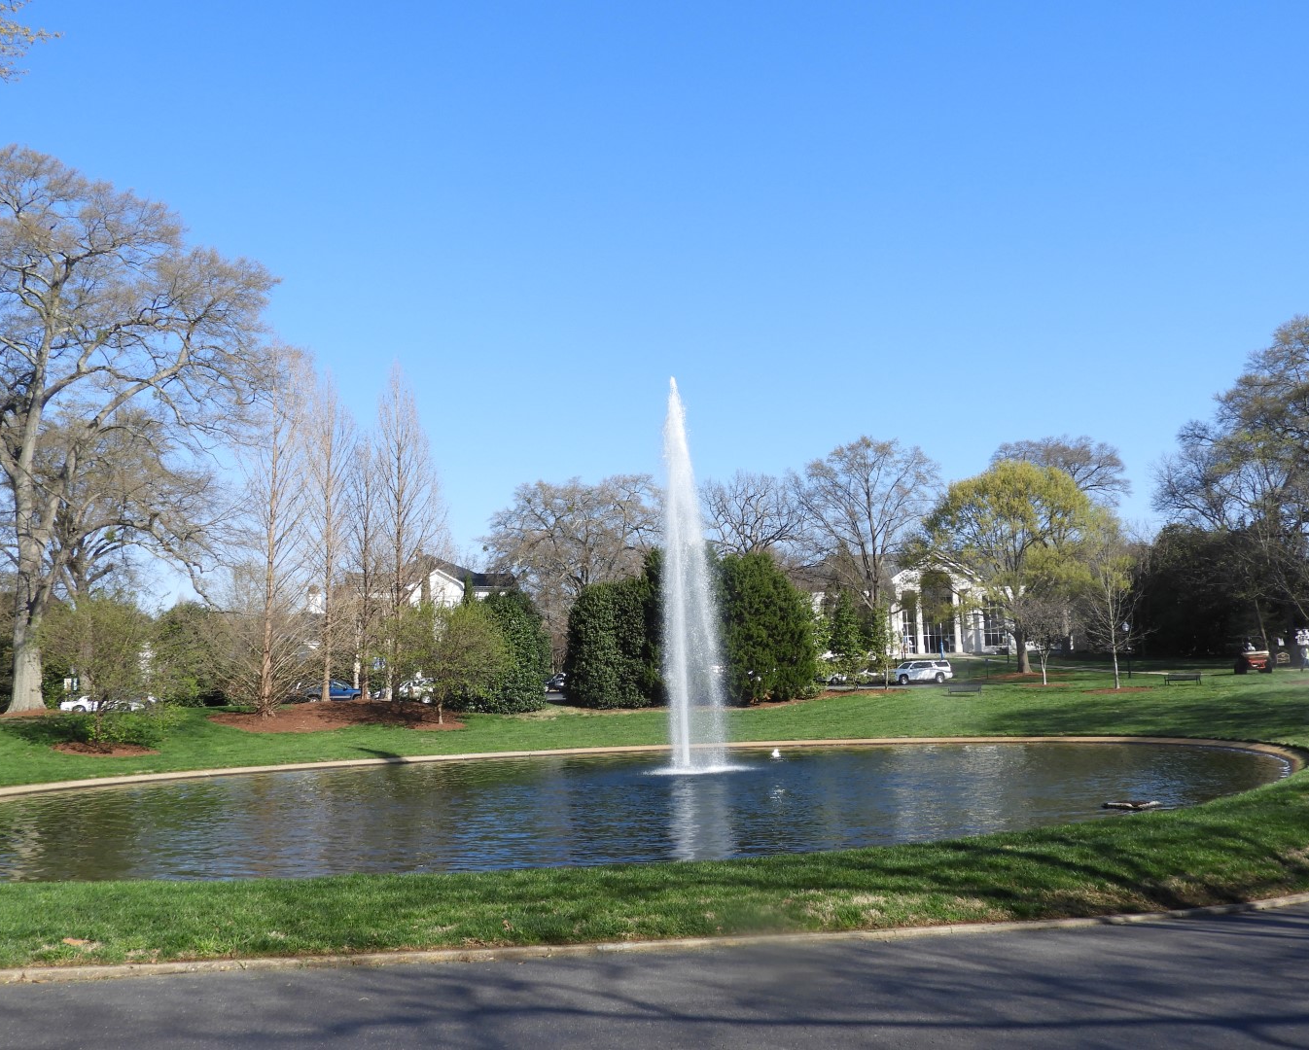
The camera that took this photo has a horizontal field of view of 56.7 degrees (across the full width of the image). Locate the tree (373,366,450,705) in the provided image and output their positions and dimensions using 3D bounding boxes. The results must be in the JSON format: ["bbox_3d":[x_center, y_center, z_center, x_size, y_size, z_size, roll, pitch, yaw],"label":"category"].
[{"bbox_3d":[-15.002,0.283,75.133,4.606,20.973,4.500,-1,-6,0],"label":"tree"}]

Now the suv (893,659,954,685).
[{"bbox_3d":[21.380,11.805,97.000,5.250,1.930,2.020,1,-7,-20],"label":"suv"}]

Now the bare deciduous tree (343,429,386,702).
[{"bbox_3d":[-17.926,2.365,74.899,2.566,16.650,2.500,-1,-6,0],"label":"bare deciduous tree"}]

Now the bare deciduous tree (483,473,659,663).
[{"bbox_3d":[-7.358,4.913,111.055,16.419,19.544,15.000,-1,-6,0],"label":"bare deciduous tree"}]

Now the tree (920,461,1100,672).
[{"bbox_3d":[31.944,3.694,109.032,16.218,19.111,15.500,-1,-6,0],"label":"tree"}]

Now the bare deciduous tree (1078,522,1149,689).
[{"bbox_3d":[28.922,5.069,76.570,4.487,10.548,4.500,-1,-6,0],"label":"bare deciduous tree"}]

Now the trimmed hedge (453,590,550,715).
[{"bbox_3d":[-8.694,7.236,69.380,5.566,7.030,5.200,-1,-6,0],"label":"trimmed hedge"}]

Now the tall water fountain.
[{"bbox_3d":[1.430,1.575,41.730,2.295,13.527,2.000,-1,-6,0],"label":"tall water fountain"}]

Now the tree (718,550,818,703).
[{"bbox_3d":[7.023,6.536,77.523,6.709,9.683,6.200,-1,-6,0],"label":"tree"}]

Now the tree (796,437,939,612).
[{"bbox_3d":[20.434,2.916,116.243,13.727,23.022,13.000,-1,-6,0],"label":"tree"}]

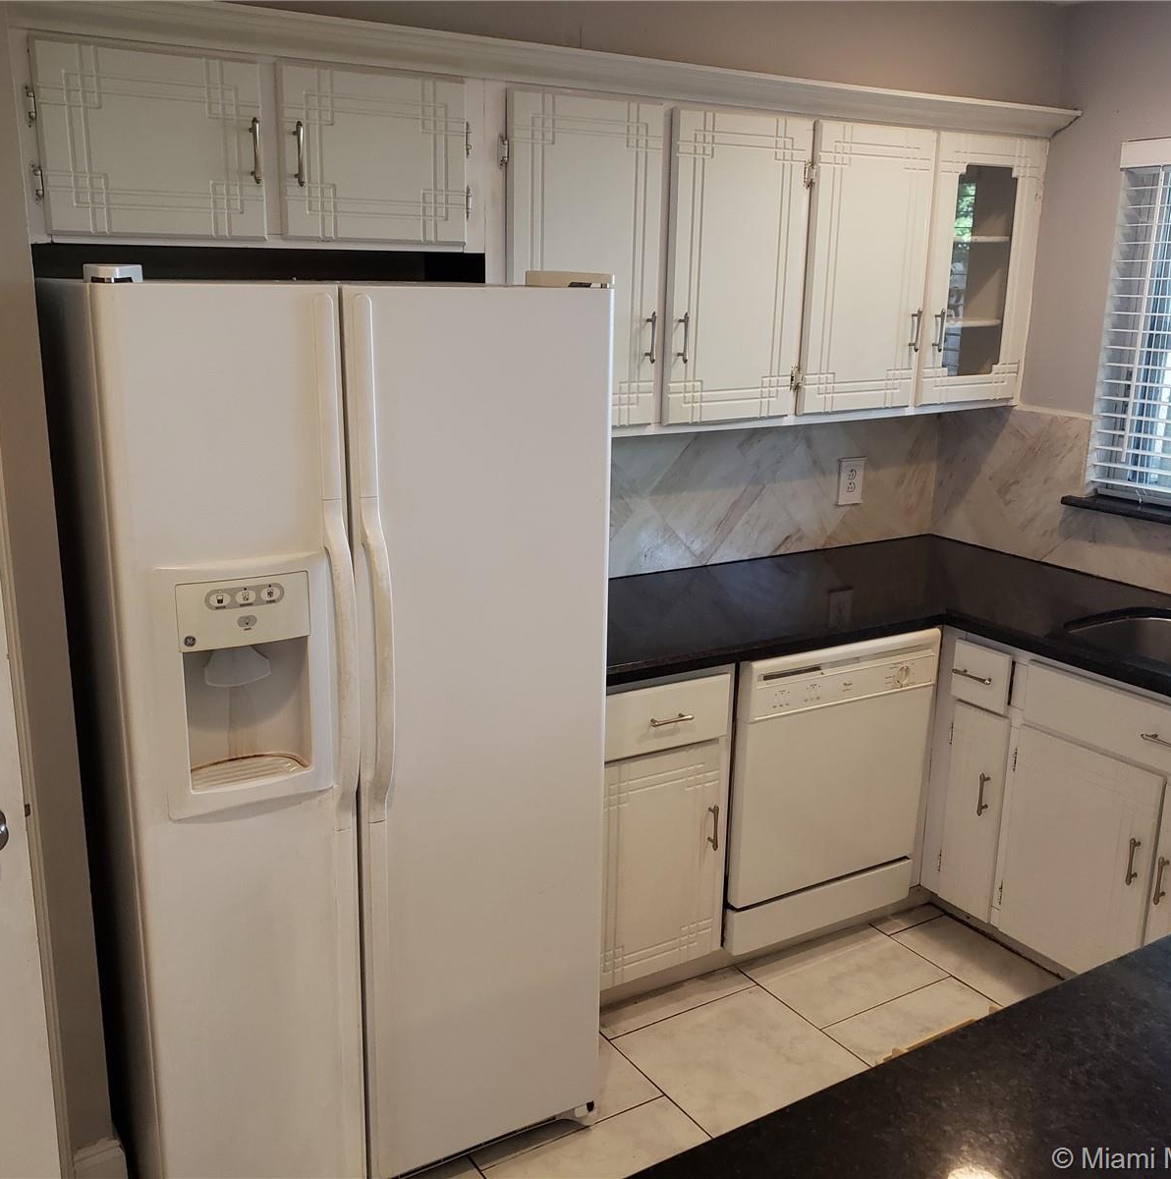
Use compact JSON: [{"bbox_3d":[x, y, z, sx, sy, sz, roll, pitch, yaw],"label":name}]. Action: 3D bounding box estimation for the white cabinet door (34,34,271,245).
[{"bbox_3d":[-0.791,-0.820,2.178,0.394,0.327,0.025,-8,17,-30],"label":"white cabinet door"}]

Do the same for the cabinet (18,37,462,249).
[{"bbox_3d":[-0.693,-0.893,2.452,0.857,0.349,0.320,-8,17,-29],"label":"cabinet"}]

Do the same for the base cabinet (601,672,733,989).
[{"bbox_3d":[0.016,0.492,2.960,0.416,0.766,0.620,-8,17,-29],"label":"base cabinet"}]

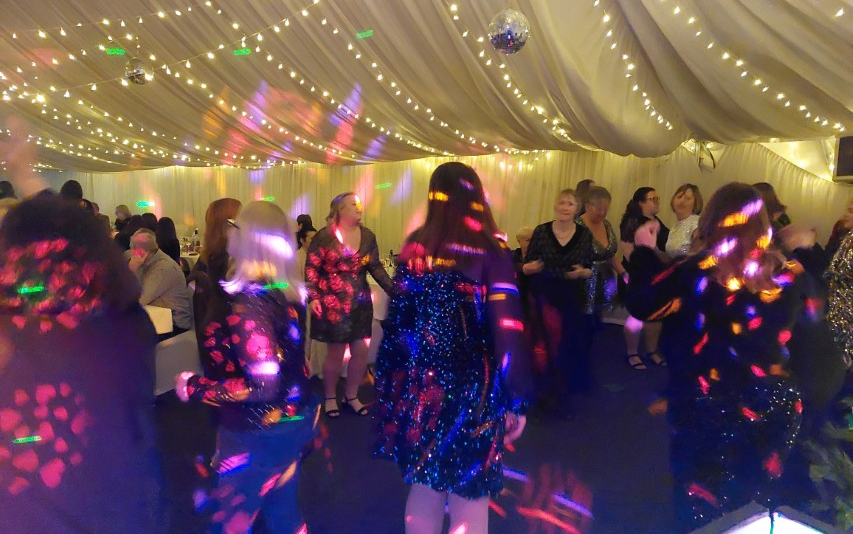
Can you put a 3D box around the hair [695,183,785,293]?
[{"bbox_3d":[1.134,-0.104,2.149,0.270,0.396,0.230,1,5,10],"label":"hair"}]

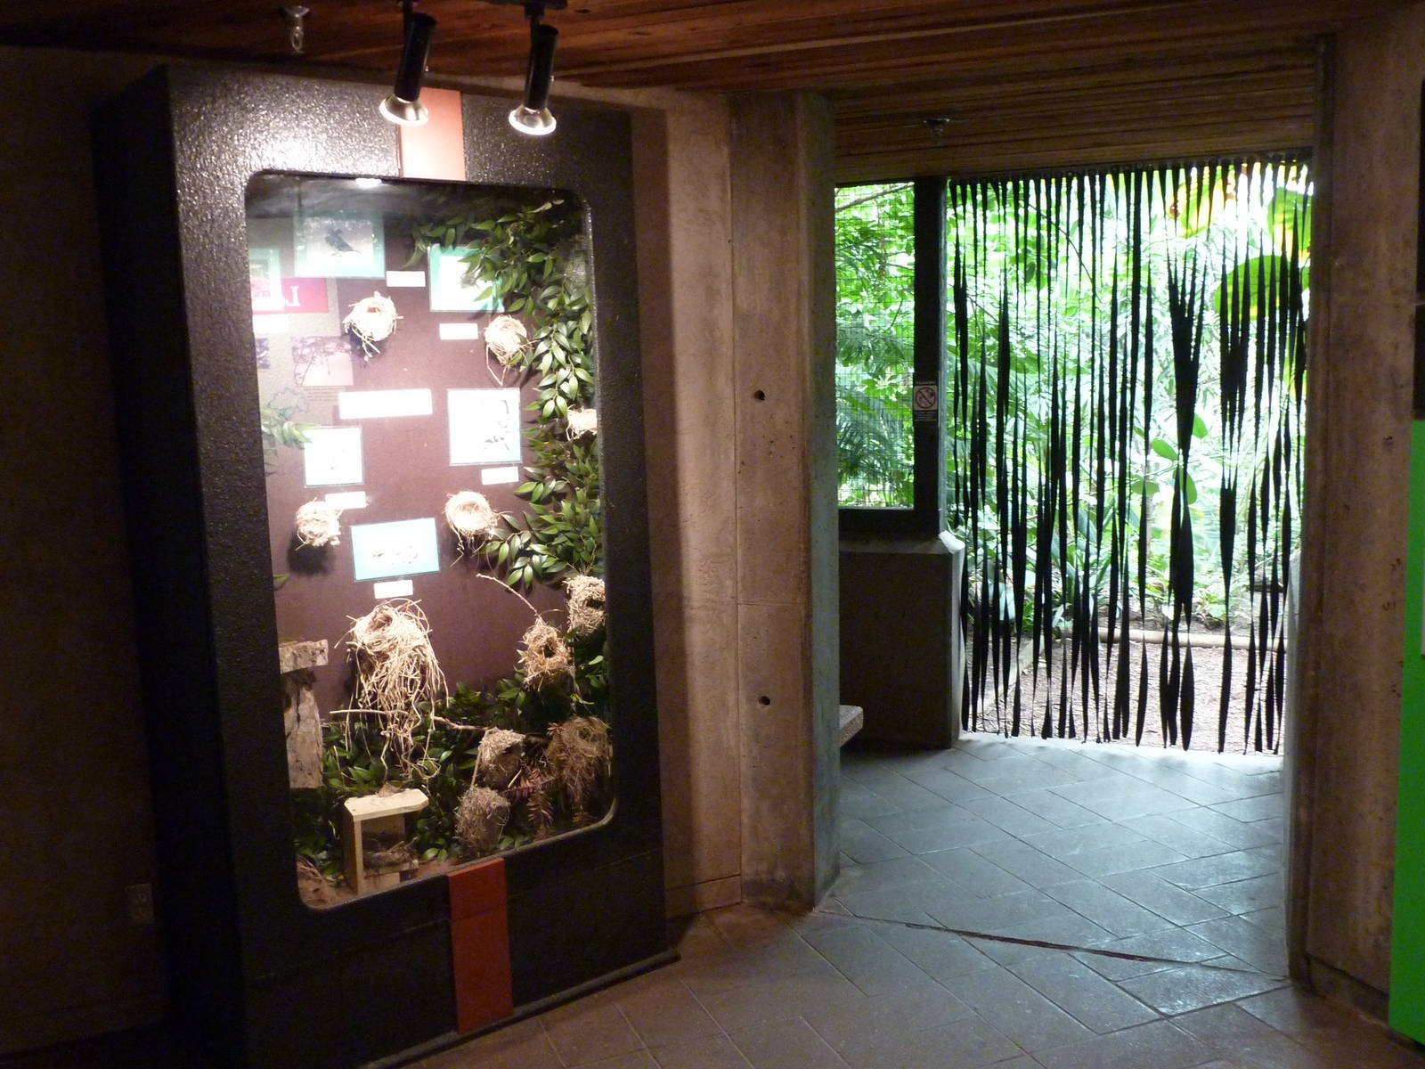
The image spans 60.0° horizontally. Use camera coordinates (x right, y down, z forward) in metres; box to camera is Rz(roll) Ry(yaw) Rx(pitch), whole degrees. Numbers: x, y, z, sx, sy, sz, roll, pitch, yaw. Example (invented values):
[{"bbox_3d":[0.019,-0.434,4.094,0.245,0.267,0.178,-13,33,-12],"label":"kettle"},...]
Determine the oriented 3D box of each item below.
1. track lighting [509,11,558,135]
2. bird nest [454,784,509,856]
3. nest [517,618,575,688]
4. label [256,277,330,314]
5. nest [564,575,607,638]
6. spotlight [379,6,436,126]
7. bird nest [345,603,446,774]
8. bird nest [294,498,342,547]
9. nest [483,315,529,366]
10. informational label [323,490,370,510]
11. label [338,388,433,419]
[{"bbox_3d":[-0.364,-0.942,2.540,0.100,0.210,0.110,-5,45,-24],"label":"track lighting"},{"bbox_3d":[-0.645,0.803,3.459,0.148,0.198,0.134,-7,9,-35],"label":"bird nest"},{"bbox_3d":[-0.465,0.334,3.447,0.142,0.190,0.130,-1,6,0],"label":"nest"},{"bbox_3d":[-1.086,-0.619,3.207,0.187,0.093,0.012,-7,9,-35],"label":"label"},{"bbox_3d":[-0.339,0.204,3.503,0.158,0.170,0.145,-6,8,-36],"label":"nest"},{"bbox_3d":[-0.595,-0.919,2.420,0.095,0.215,0.100,-6,33,-36],"label":"spotlight"},{"bbox_3d":[-0.822,0.388,3.199,0.230,0.425,0.185,-6,8,-36],"label":"bird nest"},{"bbox_3d":[-1.056,-0.030,3.309,0.124,0.123,0.113,-7,9,-35],"label":"bird nest"},{"bbox_3d":[-0.598,-0.565,3.588,0.129,0.143,0.117,-7,9,-35],"label":"nest"},{"bbox_3d":[-1.006,-0.092,3.406,0.116,0.043,0.012,-7,9,-35],"label":"informational label"},{"bbox_3d":[-0.906,-0.365,3.451,0.269,0.072,0.012,-7,9,-35],"label":"label"}]

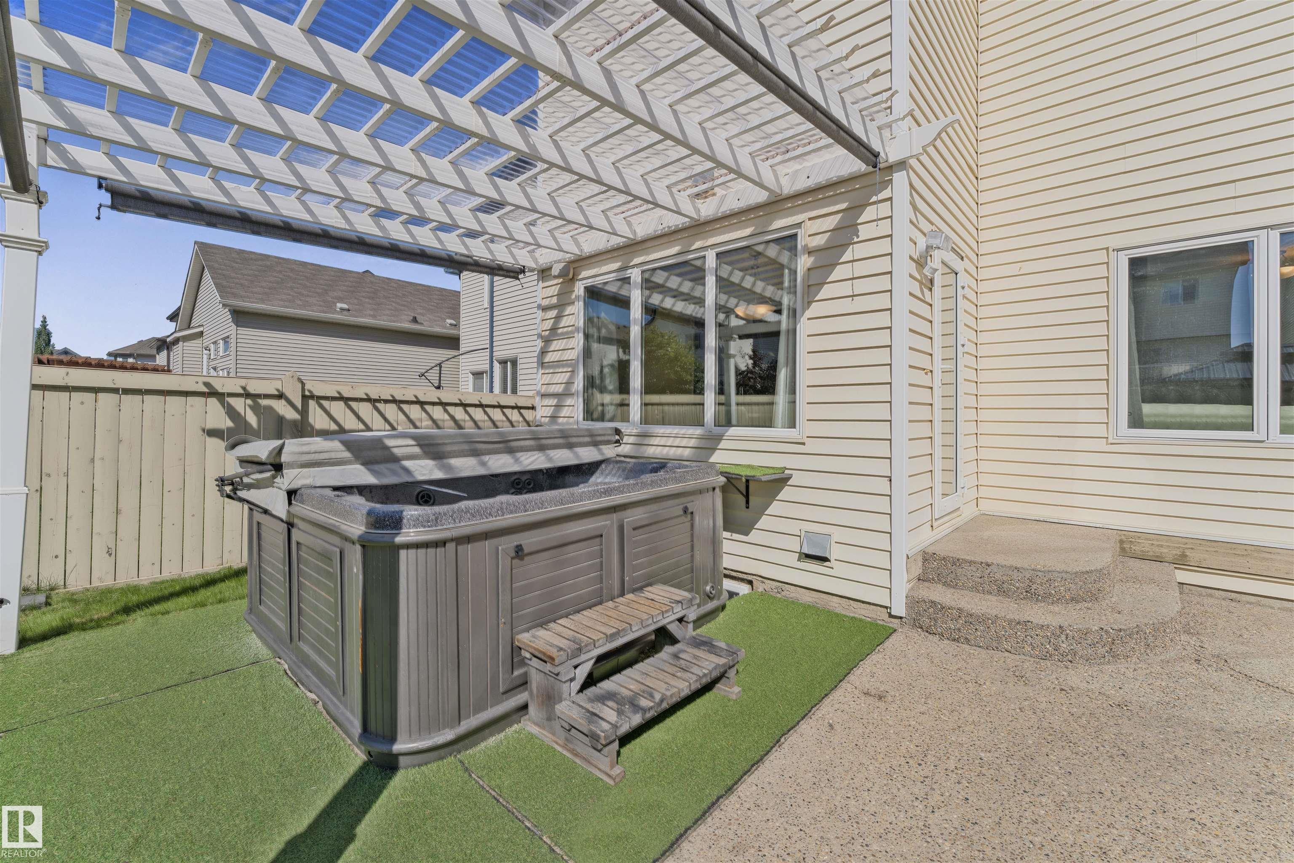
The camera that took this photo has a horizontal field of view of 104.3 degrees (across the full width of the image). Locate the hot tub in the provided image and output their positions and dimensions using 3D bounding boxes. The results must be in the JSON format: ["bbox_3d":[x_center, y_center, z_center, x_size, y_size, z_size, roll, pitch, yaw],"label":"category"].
[{"bbox_3d":[-0.996,0.666,3.289,2.250,1.070,2.240,2,3,42],"label":"hot tub"}]

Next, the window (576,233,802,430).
[{"bbox_3d":[0.193,-0.724,4.340,2.390,1.480,0.100,2,3,42],"label":"window"}]

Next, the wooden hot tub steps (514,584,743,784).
[{"bbox_3d":[-0.059,0.998,2.149,0.538,0.396,0.853,2,3,41],"label":"wooden hot tub steps"}]

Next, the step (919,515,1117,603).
[{"bbox_3d":[2.822,0.921,3.749,0.990,0.200,1.660,2,3,42],"label":"step"}]

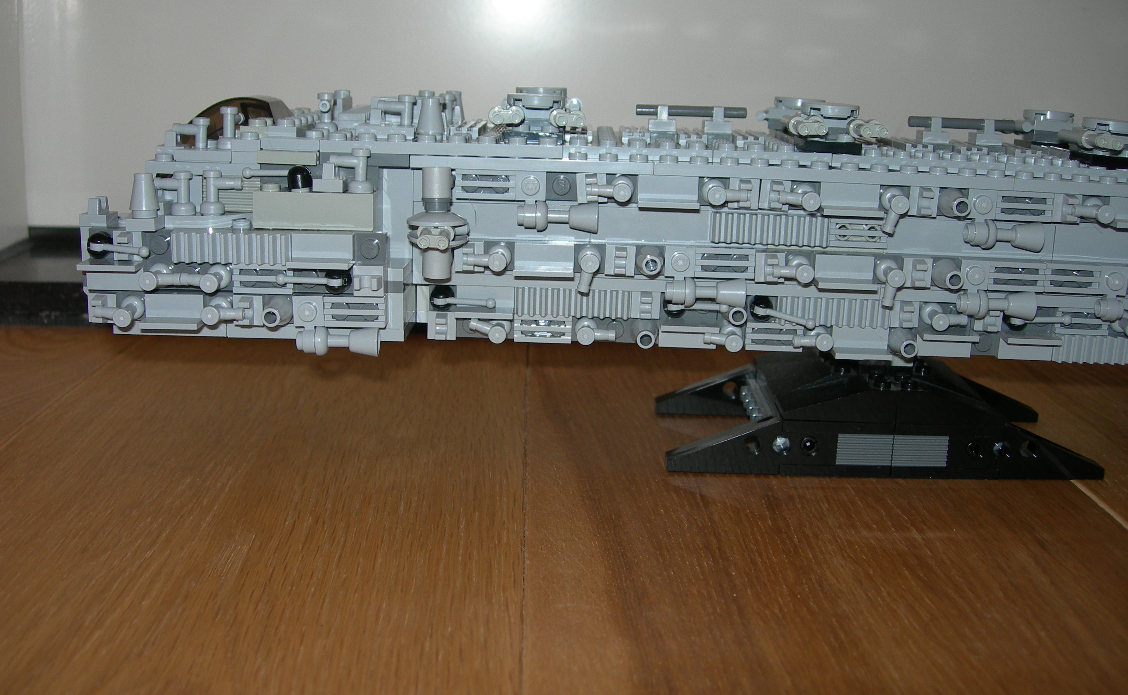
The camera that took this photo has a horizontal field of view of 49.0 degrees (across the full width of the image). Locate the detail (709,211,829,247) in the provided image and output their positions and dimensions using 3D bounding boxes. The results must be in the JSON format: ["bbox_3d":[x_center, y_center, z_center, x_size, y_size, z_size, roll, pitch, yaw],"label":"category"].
[{"bbox_3d":[0.054,-0.031,0.326,0.032,0.008,0.006,2,14,0],"label":"detail"}]

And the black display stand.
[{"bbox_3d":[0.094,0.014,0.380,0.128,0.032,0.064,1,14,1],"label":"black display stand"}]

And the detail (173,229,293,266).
[{"bbox_3d":[-0.086,-0.026,0.320,0.032,0.008,0.006,2,14,0],"label":"detail"}]

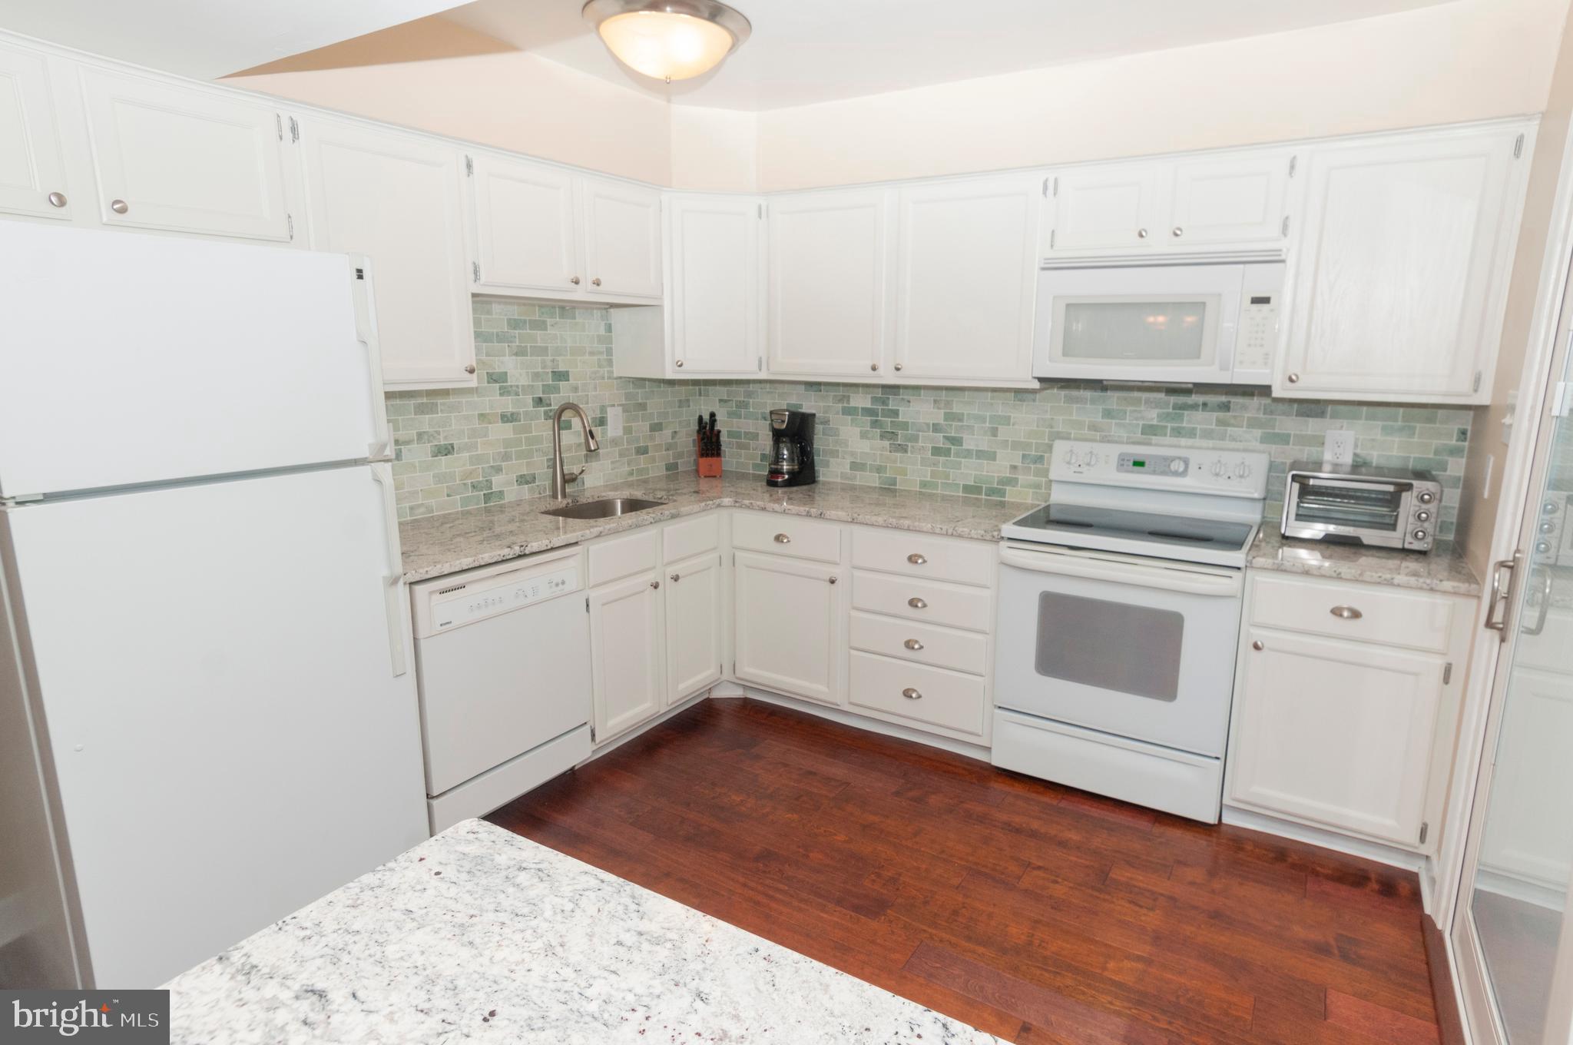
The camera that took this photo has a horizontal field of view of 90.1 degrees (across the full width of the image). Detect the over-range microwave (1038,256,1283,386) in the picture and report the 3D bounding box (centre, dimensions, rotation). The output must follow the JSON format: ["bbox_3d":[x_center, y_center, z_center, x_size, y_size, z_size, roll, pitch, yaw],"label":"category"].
[{"bbox_3d":[1.308,-0.710,2.784,0.756,0.410,0.400,7,13,30],"label":"over-range microwave"}]

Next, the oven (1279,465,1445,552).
[{"bbox_3d":[1.902,-0.049,2.613,0.395,0.220,0.290,9,14,35],"label":"oven"}]

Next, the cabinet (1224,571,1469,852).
[{"bbox_3d":[1.802,0.518,2.595,0.535,0.800,0.610,7,13,30],"label":"cabinet"}]

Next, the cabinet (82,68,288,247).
[{"bbox_3d":[-1.474,-0.898,1.963,0.025,0.335,0.409,9,15,34],"label":"cabinet"}]

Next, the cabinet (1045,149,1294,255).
[{"bbox_3d":[1.325,-1.093,2.758,0.746,0.289,0.325,7,14,29],"label":"cabinet"}]

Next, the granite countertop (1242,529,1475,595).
[{"bbox_3d":[1.802,0.106,2.503,0.540,0.038,0.635,7,13,30],"label":"granite countertop"}]

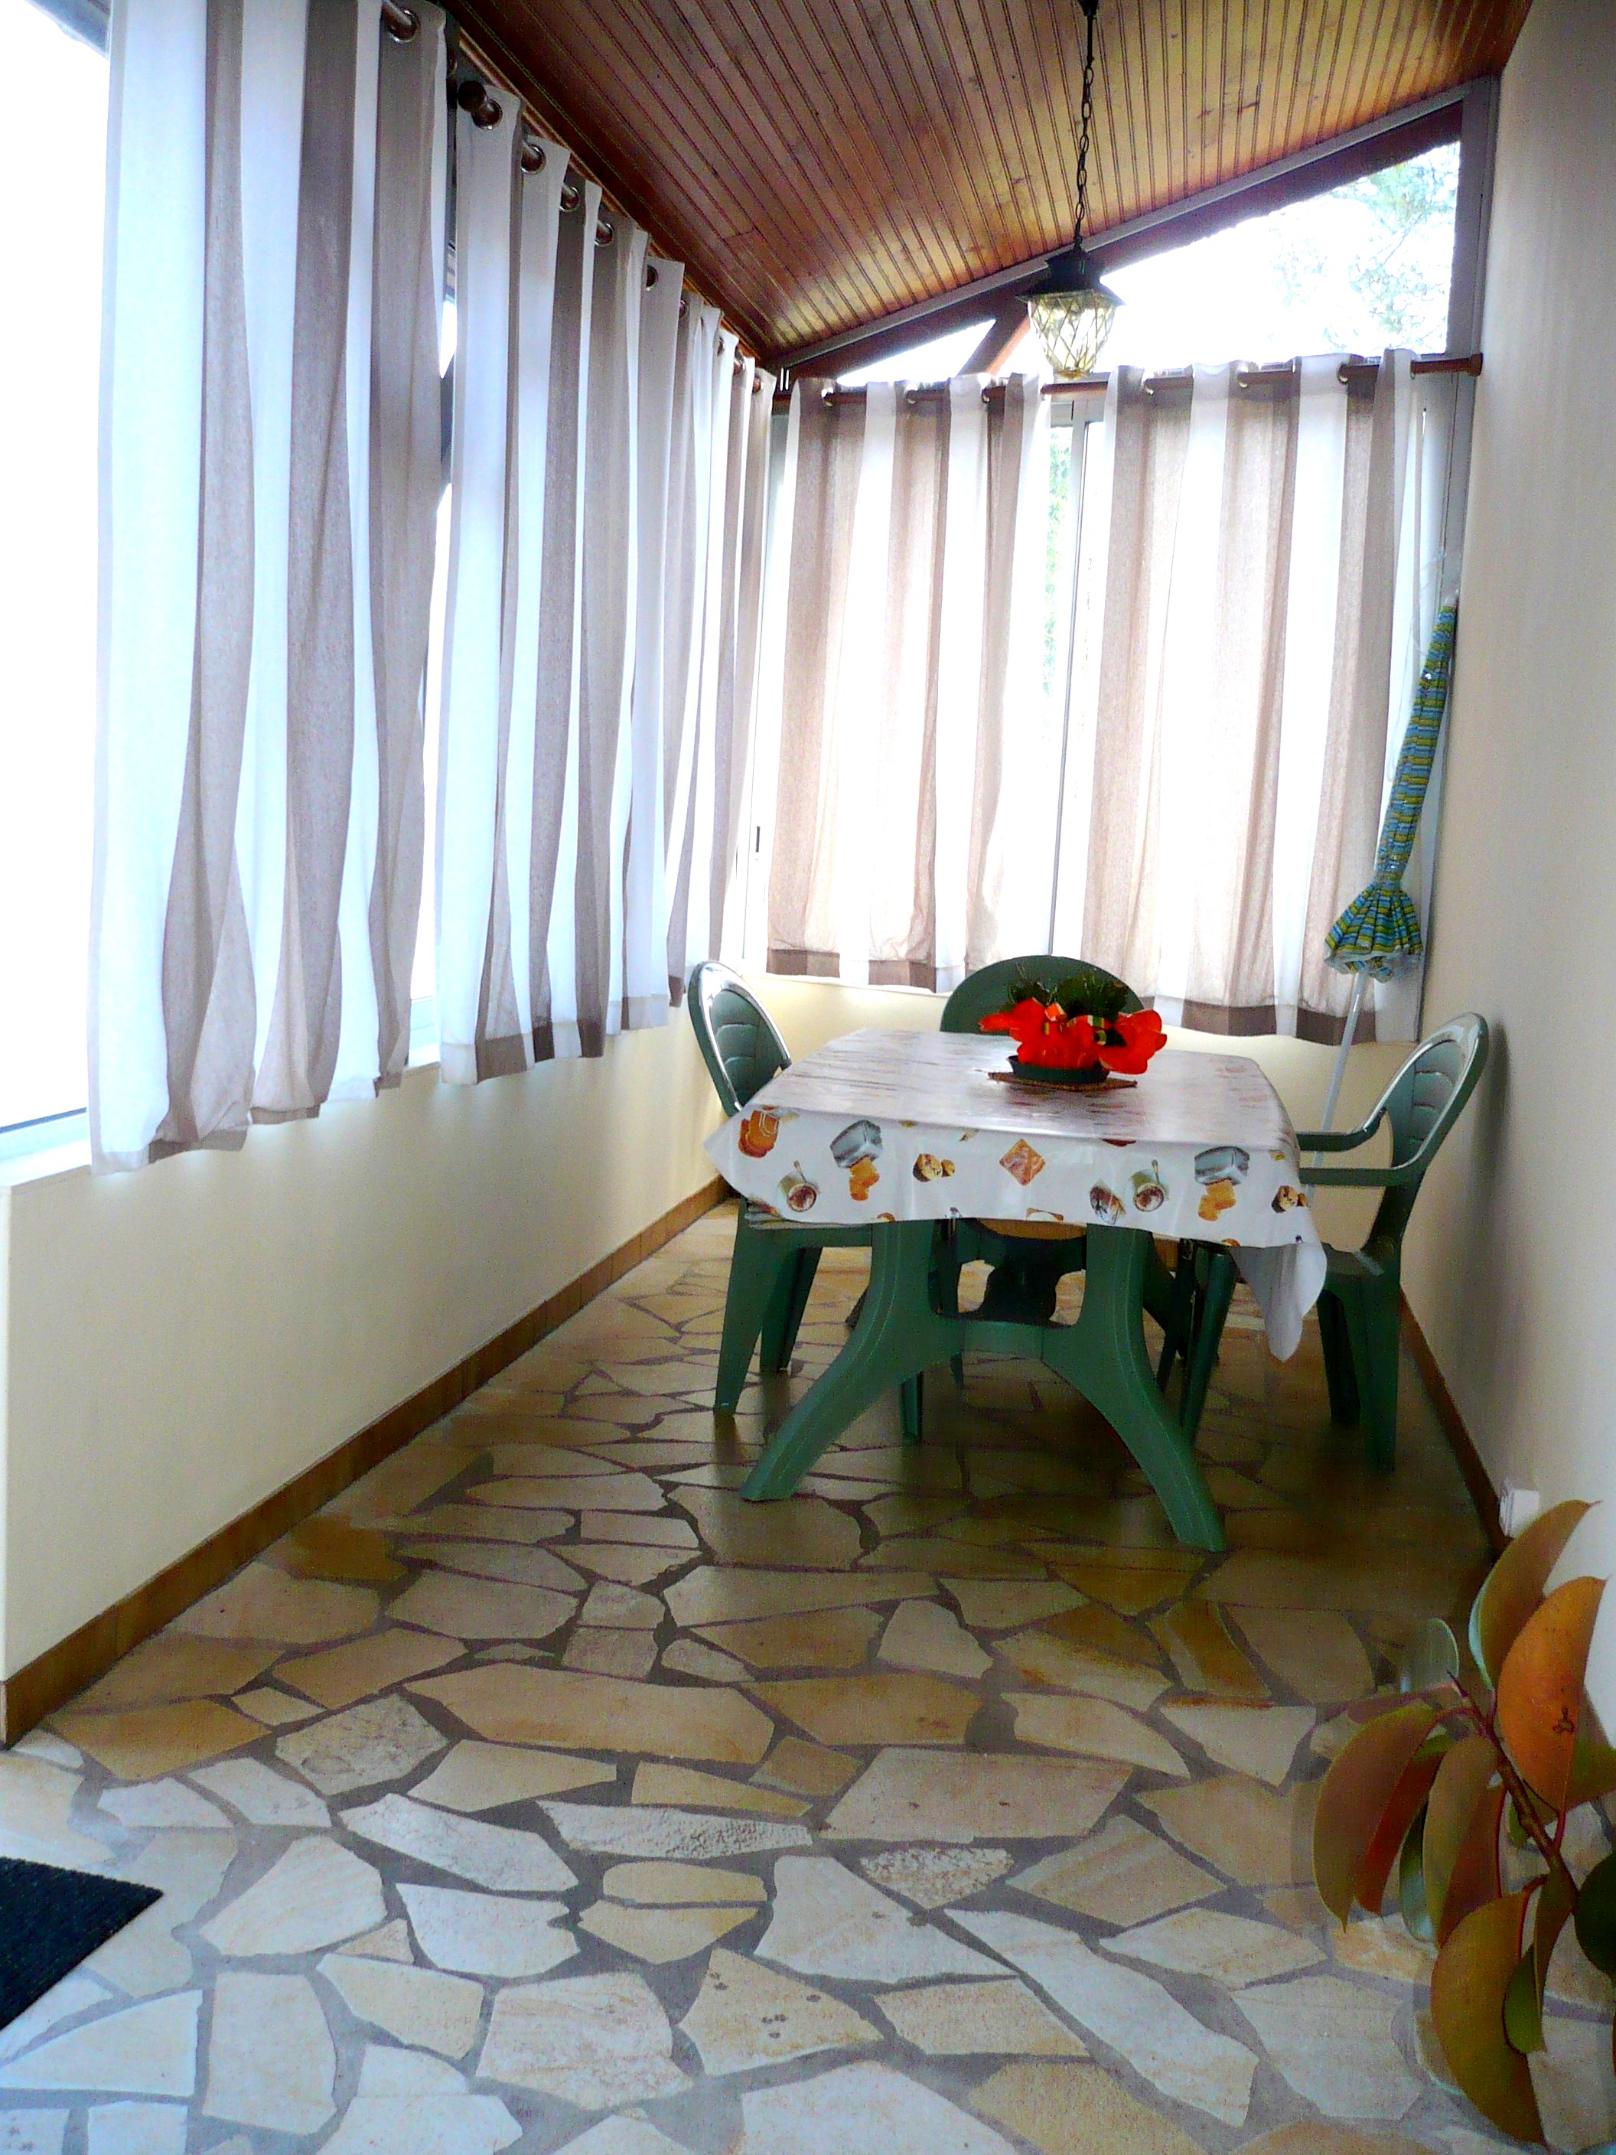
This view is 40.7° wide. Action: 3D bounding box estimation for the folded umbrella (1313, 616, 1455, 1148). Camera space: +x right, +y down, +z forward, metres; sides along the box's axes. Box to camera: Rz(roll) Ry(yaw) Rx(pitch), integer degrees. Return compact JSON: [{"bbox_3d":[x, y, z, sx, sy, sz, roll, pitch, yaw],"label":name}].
[{"bbox_3d":[1.415,-0.274,5.556,0.260,1.873,0.260,13,11,9],"label":"folded umbrella"}]

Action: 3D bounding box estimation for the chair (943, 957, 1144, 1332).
[{"bbox_3d":[0.543,0.168,5.448,0.560,0.910,0.600,4,7,10],"label":"chair"}]

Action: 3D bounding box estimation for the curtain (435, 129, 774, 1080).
[{"bbox_3d":[-0.395,-0.970,5.089,0.170,1.793,2.660,4,7,10],"label":"curtain"}]

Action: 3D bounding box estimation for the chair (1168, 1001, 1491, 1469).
[{"bbox_3d":[1.067,0.306,4.478,0.590,0.910,0.560,4,7,9],"label":"chair"}]

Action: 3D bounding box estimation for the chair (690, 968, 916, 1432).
[{"bbox_3d":[0.018,0.237,4.633,0.600,0.910,0.560,4,7,13],"label":"chair"}]

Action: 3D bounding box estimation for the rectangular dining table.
[{"bbox_3d":[0.458,0.361,4.555,0.980,0.725,1.720,4,7,10],"label":"rectangular dining table"}]

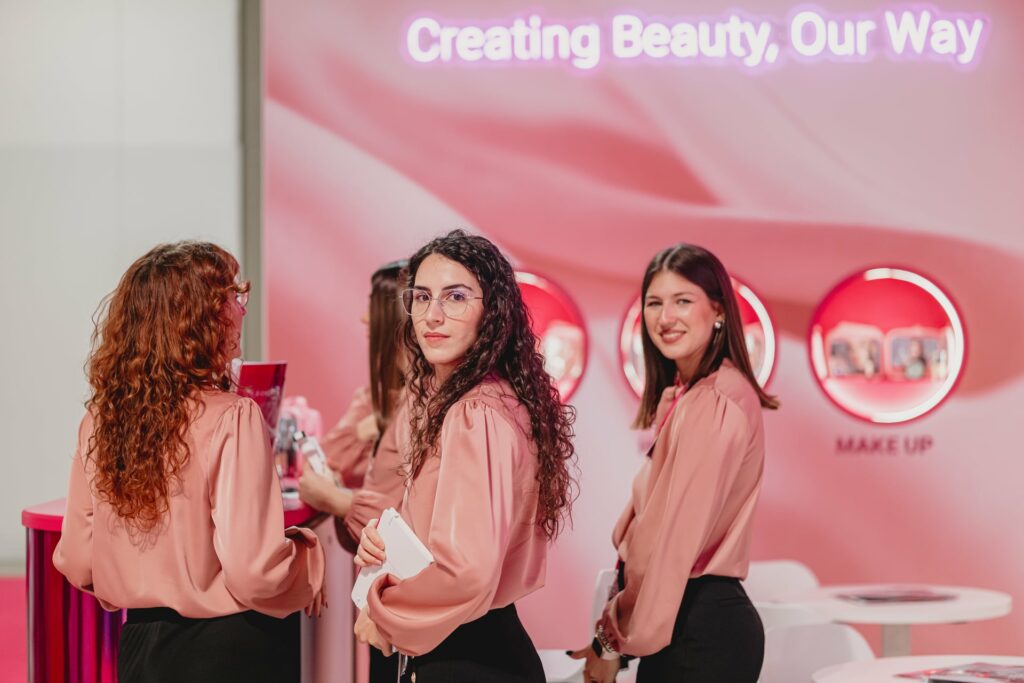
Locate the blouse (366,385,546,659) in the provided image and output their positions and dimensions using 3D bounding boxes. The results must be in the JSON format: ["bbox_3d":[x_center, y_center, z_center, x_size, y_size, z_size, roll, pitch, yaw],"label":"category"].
[{"bbox_3d":[-0.098,0.312,3.780,0.310,0.480,0.420,0,-2,-5],"label":"blouse"}]

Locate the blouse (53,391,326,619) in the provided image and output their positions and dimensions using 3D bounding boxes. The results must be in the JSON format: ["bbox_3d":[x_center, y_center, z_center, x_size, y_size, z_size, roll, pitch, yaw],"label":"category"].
[{"bbox_3d":[-0.582,0.294,3.850,0.440,0.410,0.310,-1,-2,27],"label":"blouse"}]

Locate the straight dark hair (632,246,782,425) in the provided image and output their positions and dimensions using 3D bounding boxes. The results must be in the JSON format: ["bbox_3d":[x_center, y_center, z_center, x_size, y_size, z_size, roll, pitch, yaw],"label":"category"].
[{"bbox_3d":[0.383,-0.012,4.220,0.240,0.365,0.230,-1,-2,25],"label":"straight dark hair"}]

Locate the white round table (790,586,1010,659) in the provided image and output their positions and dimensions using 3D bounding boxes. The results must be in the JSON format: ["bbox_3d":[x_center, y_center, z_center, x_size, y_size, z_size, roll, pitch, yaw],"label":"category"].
[{"bbox_3d":[1.291,1.224,7.188,0.790,0.740,0.790,0,-2,0],"label":"white round table"}]

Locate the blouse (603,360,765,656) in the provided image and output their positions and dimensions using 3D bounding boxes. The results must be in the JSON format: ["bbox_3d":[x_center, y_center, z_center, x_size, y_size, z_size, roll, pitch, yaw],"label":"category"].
[{"bbox_3d":[0.339,0.330,4.220,0.310,0.570,0.410,0,-2,-12],"label":"blouse"}]

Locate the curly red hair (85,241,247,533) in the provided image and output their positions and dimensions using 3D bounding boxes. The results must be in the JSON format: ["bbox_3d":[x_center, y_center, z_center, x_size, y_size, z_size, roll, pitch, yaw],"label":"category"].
[{"bbox_3d":[-0.622,0.081,3.830,0.270,0.520,0.250,-1,-2,37],"label":"curly red hair"}]

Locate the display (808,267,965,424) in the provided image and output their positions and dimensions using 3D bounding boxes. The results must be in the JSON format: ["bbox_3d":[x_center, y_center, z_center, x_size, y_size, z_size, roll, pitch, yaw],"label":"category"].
[{"bbox_3d":[1.483,0.016,8.450,0.620,0.620,0.100,0,-2,-1],"label":"display"}]

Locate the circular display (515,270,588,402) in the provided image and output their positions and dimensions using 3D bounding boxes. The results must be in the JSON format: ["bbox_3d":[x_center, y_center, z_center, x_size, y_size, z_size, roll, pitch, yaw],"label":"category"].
[{"bbox_3d":[-0.006,0.024,8.450,0.620,0.620,0.100,0,-2,-1],"label":"circular display"}]

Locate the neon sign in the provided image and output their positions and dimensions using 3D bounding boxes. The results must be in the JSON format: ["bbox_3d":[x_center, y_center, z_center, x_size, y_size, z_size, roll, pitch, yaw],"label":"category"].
[{"bbox_3d":[0.735,-1.200,8.450,2.280,0.235,0.050,0,-2,-1],"label":"neon sign"}]

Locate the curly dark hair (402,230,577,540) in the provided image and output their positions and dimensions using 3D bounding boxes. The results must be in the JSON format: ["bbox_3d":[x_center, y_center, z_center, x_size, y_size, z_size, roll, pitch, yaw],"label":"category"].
[{"bbox_3d":[-0.040,0.078,3.780,0.260,0.550,0.270,-1,-2,22],"label":"curly dark hair"}]

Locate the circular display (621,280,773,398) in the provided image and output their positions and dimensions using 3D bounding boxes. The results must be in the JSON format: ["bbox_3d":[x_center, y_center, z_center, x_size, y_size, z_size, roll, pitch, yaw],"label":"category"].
[{"bbox_3d":[0.735,0.016,8.450,0.620,0.620,0.100,0,-2,-1],"label":"circular display"}]

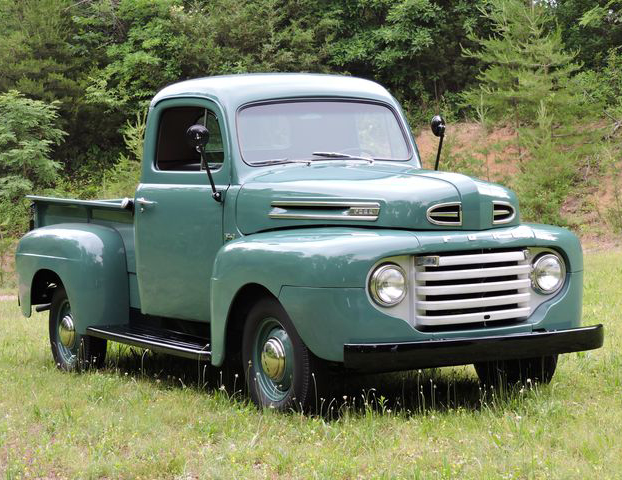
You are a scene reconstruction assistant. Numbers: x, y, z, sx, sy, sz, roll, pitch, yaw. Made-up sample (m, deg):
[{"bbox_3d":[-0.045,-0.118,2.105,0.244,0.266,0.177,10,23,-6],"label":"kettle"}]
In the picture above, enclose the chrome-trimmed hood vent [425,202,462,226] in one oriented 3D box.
[{"bbox_3d":[0.676,-0.129,8.493,0.190,0.125,0.060,-2,4,-14],"label":"chrome-trimmed hood vent"}]

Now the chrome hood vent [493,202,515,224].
[{"bbox_3d":[1.009,-0.147,8.688,0.060,0.125,0.190,3,5,44],"label":"chrome hood vent"}]

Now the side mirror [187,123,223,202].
[{"bbox_3d":[-0.611,-0.440,9.456,0.200,0.460,0.100,-1,4,-8],"label":"side mirror"}]

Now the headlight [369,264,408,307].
[{"bbox_3d":[0.385,0.228,8.393,0.210,0.210,0.090,-3,4,-30],"label":"headlight"}]

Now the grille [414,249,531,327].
[{"bbox_3d":[0.831,0.240,8.644,0.740,0.370,0.100,-3,4,-30],"label":"grille"}]

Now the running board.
[{"bbox_3d":[-0.877,0.615,10.143,0.280,0.060,1.740,-3,4,-30],"label":"running board"}]

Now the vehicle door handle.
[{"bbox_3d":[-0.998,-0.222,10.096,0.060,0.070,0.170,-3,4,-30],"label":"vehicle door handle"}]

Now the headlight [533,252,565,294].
[{"bbox_3d":[1.265,0.182,8.908,0.210,0.210,0.090,-3,4,-30],"label":"headlight"}]

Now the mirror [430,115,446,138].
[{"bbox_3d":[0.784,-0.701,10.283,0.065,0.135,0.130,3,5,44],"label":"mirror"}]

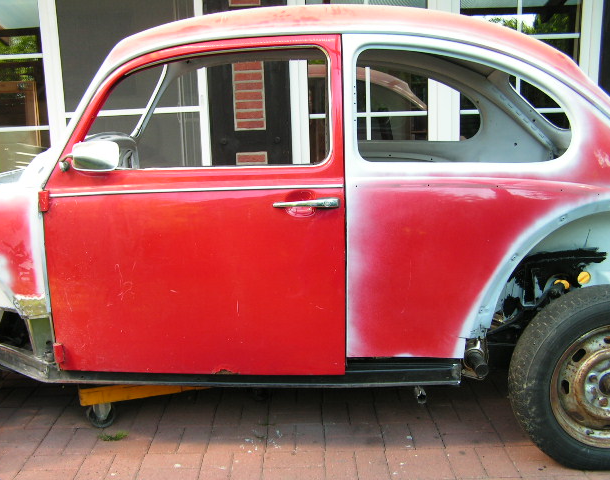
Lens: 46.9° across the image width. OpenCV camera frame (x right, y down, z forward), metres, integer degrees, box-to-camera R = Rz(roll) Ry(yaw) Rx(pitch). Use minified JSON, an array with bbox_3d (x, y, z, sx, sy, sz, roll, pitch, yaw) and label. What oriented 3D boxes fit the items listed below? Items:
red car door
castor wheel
[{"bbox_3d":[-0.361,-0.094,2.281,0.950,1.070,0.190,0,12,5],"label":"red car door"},{"bbox_3d":[-0.758,0.635,2.590,0.100,0.110,0.045,-9,15,-32],"label":"castor wheel"}]

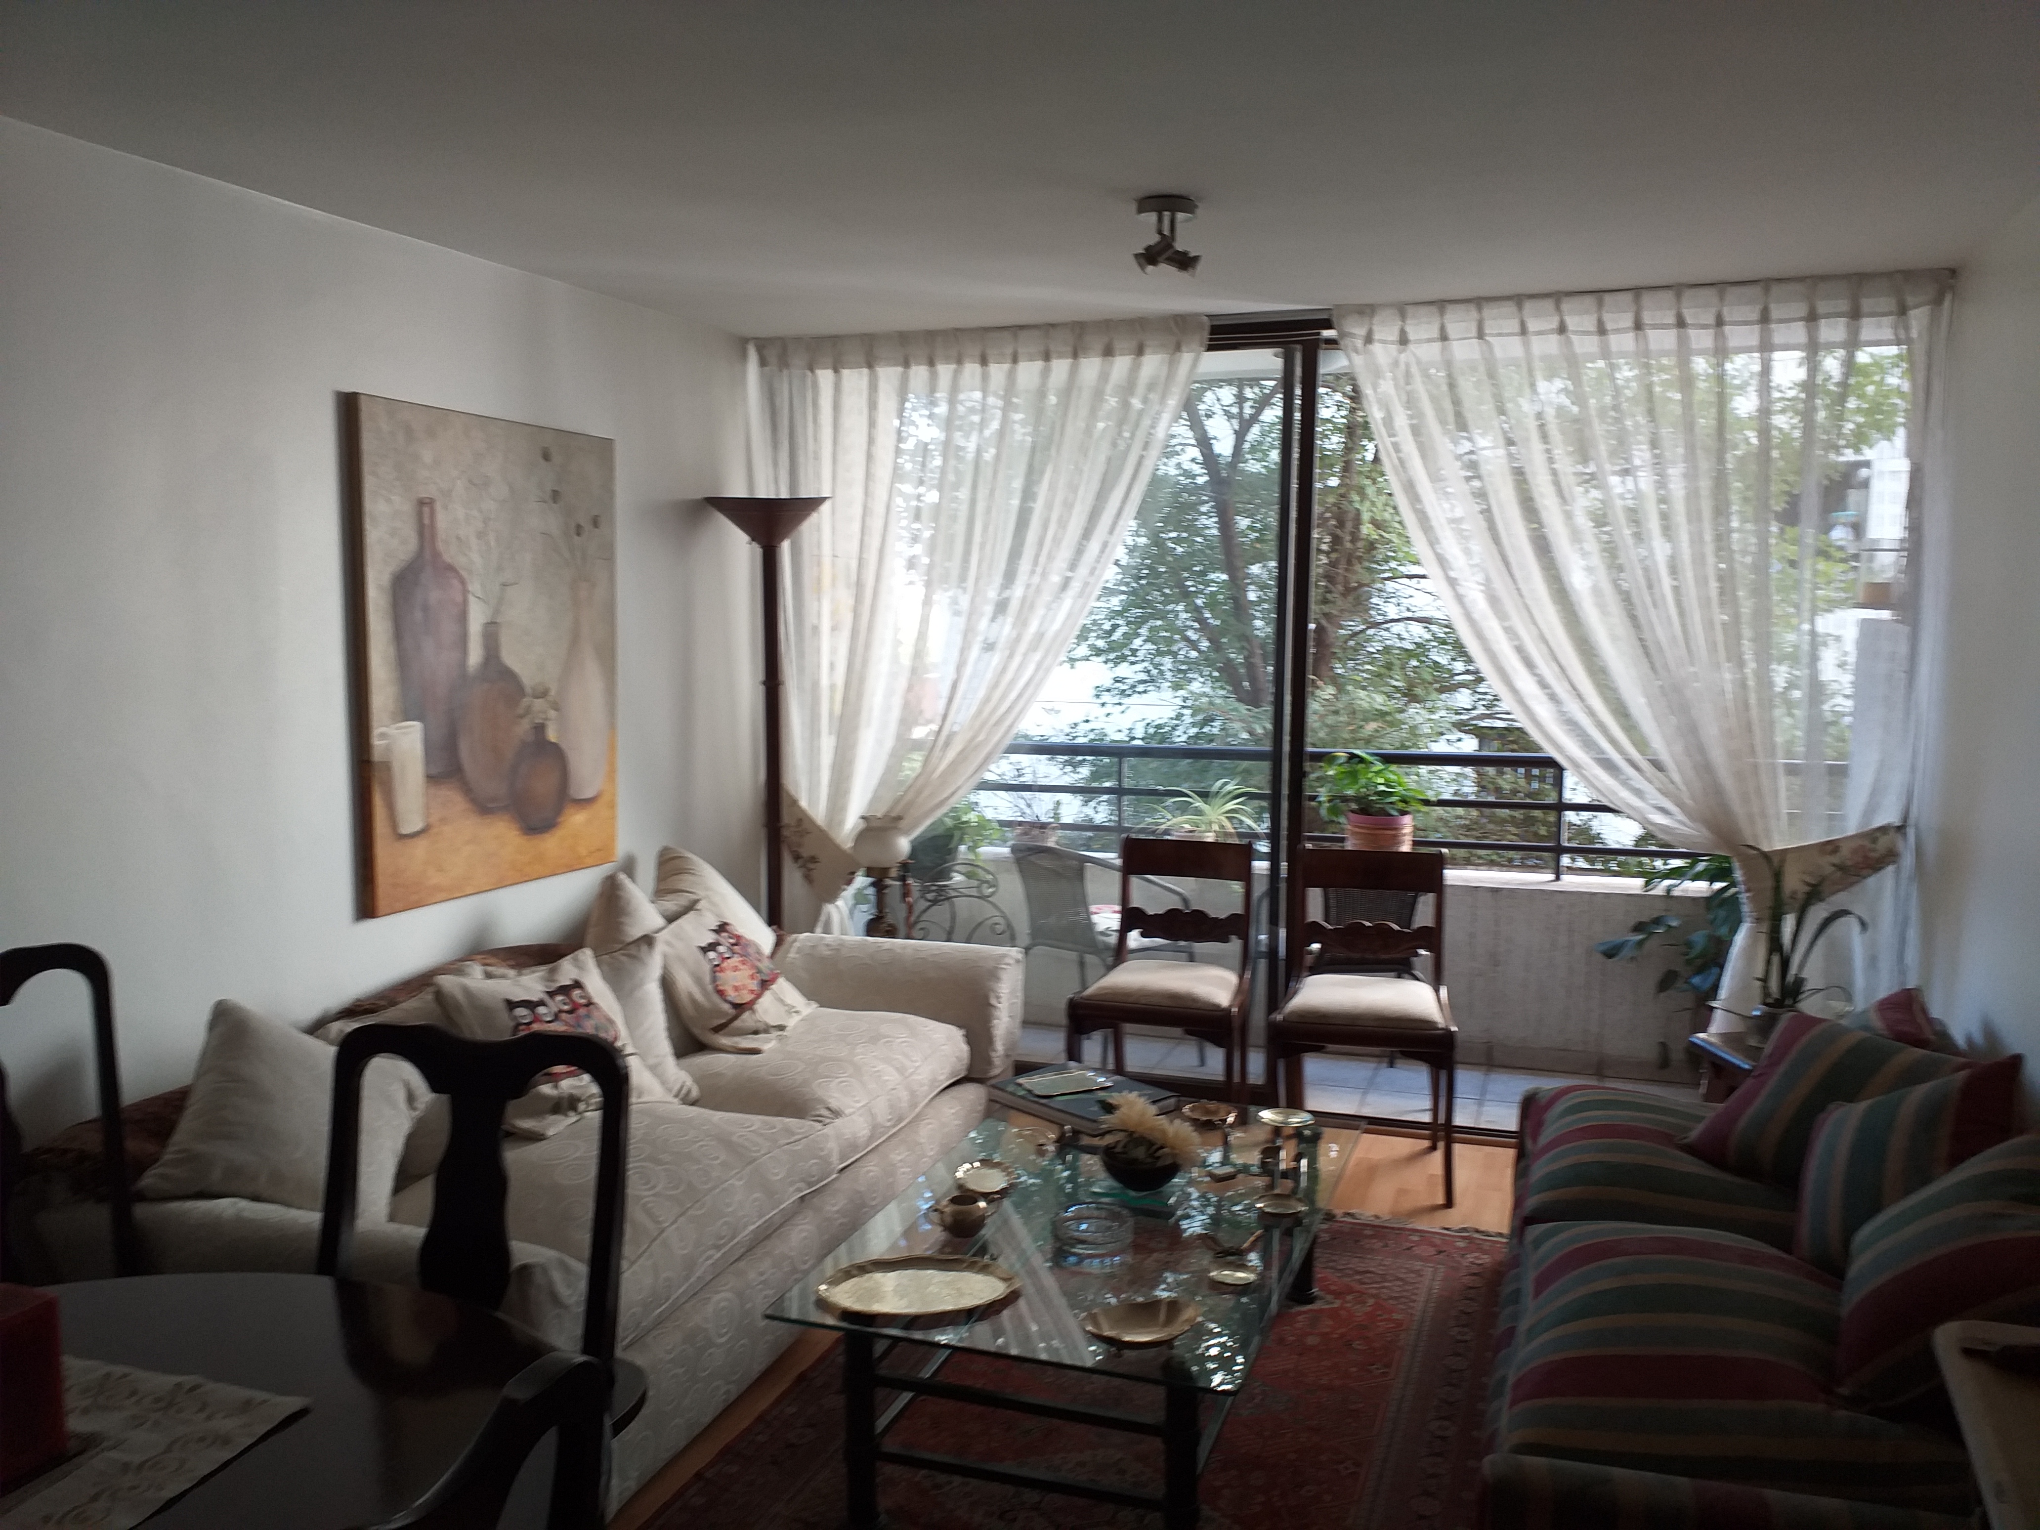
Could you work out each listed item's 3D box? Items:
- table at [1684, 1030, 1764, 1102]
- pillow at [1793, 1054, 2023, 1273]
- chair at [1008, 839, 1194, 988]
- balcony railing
[{"bbox_3d":[1.832,0.932,3.635,0.350,0.500,0.340,0,6,-10],"label":"table"},{"bbox_3d":[1.479,0.653,2.522,0.140,0.360,0.400,23,-18,-14],"label":"pillow"},{"bbox_3d":[0.261,0.646,5.264,0.550,0.770,0.530,-4,7,-38],"label":"chair"},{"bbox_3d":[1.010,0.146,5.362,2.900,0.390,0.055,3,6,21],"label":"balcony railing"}]

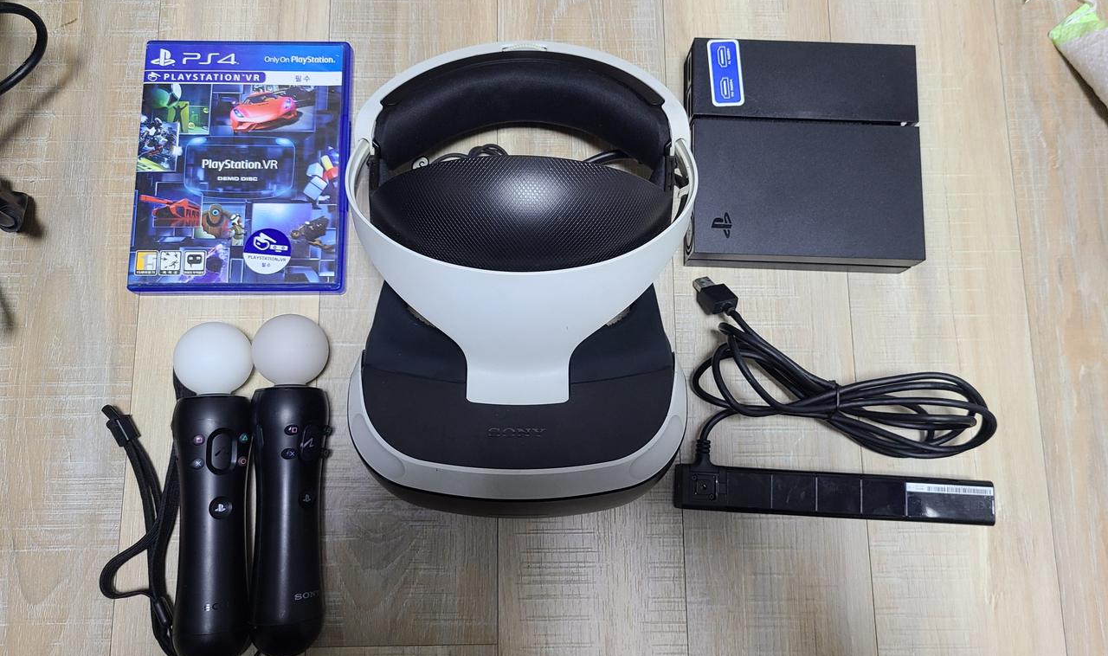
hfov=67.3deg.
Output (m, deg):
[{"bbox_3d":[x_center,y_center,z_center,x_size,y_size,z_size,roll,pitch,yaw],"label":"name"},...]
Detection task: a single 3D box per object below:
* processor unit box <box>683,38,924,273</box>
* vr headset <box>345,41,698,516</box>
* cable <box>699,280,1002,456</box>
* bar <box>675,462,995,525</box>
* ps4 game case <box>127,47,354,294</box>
[{"bbox_3d":[0.158,-0.110,0.537,0.142,0.037,0.142,2,79,0],"label":"processor unit box"},{"bbox_3d":[-0.019,-0.036,0.456,0.188,0.165,0.280,0,79,-1],"label":"vr headset"},{"bbox_3d":[0.174,0.025,0.517,0.178,0.030,0.113,0,79,-1],"label":"cable"},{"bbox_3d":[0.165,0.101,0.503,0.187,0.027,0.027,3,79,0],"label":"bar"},{"bbox_3d":[-0.200,-0.106,0.543,0.135,0.014,0.171,-1,79,-1],"label":"ps4 game case"}]

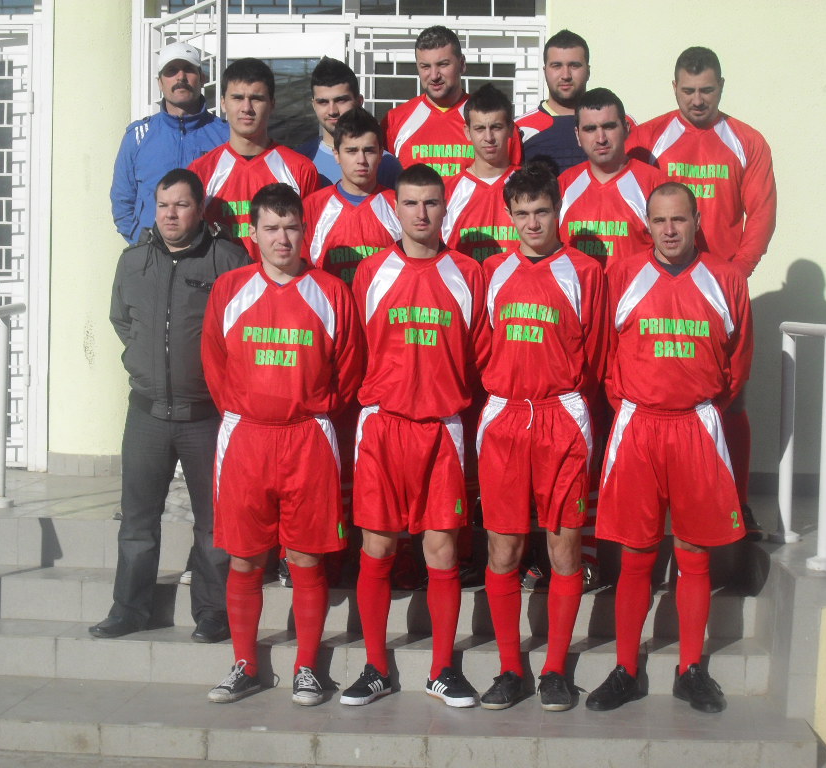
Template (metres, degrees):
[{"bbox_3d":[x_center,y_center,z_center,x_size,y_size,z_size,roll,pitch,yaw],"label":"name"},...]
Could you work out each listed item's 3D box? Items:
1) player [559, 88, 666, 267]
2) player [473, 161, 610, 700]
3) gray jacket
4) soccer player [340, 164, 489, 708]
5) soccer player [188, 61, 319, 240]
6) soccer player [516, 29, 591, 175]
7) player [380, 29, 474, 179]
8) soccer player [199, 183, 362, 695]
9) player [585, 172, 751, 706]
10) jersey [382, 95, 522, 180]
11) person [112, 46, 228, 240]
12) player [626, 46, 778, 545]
[{"bbox_3d":[0.706,-0.159,5.990,0.520,1.790,0.380,2,4,14],"label":"player"},{"bbox_3d":[0.418,0.169,5.490,0.440,1.773,0.380,2,3,11],"label":"player"},{"bbox_3d":[-0.794,-0.212,5.797,0.510,0.664,0.340,2,3,12],"label":"gray jacket"},{"bbox_3d":[0.012,0.162,5.505,0.490,1.764,0.360,1,3,1],"label":"soccer player"},{"bbox_3d":[-0.575,-0.234,6.081,0.520,1.890,0.380,1,3,-2],"label":"soccer player"},{"bbox_3d":[0.606,-0.411,6.371,0.560,1.882,0.380,1,3,7],"label":"soccer player"},{"bbox_3d":[0.133,-0.409,6.296,0.530,1.860,0.360,1,3,9],"label":"player"},{"bbox_3d":[-0.428,0.186,5.528,0.520,1.701,0.360,1,3,-2],"label":"soccer player"},{"bbox_3d":[0.839,0.204,5.471,0.530,1.716,0.380,1,3,10],"label":"player"},{"bbox_3d":[0.142,-0.751,6.297,0.550,0.655,0.340,1,3,9],"label":"jersey"},{"bbox_3d":[-0.895,-0.396,6.367,0.520,1.807,0.360,0,3,-7],"label":"person"},{"bbox_3d":[1.066,-0.365,6.298,0.580,1.816,0.400,1,3,10],"label":"player"}]

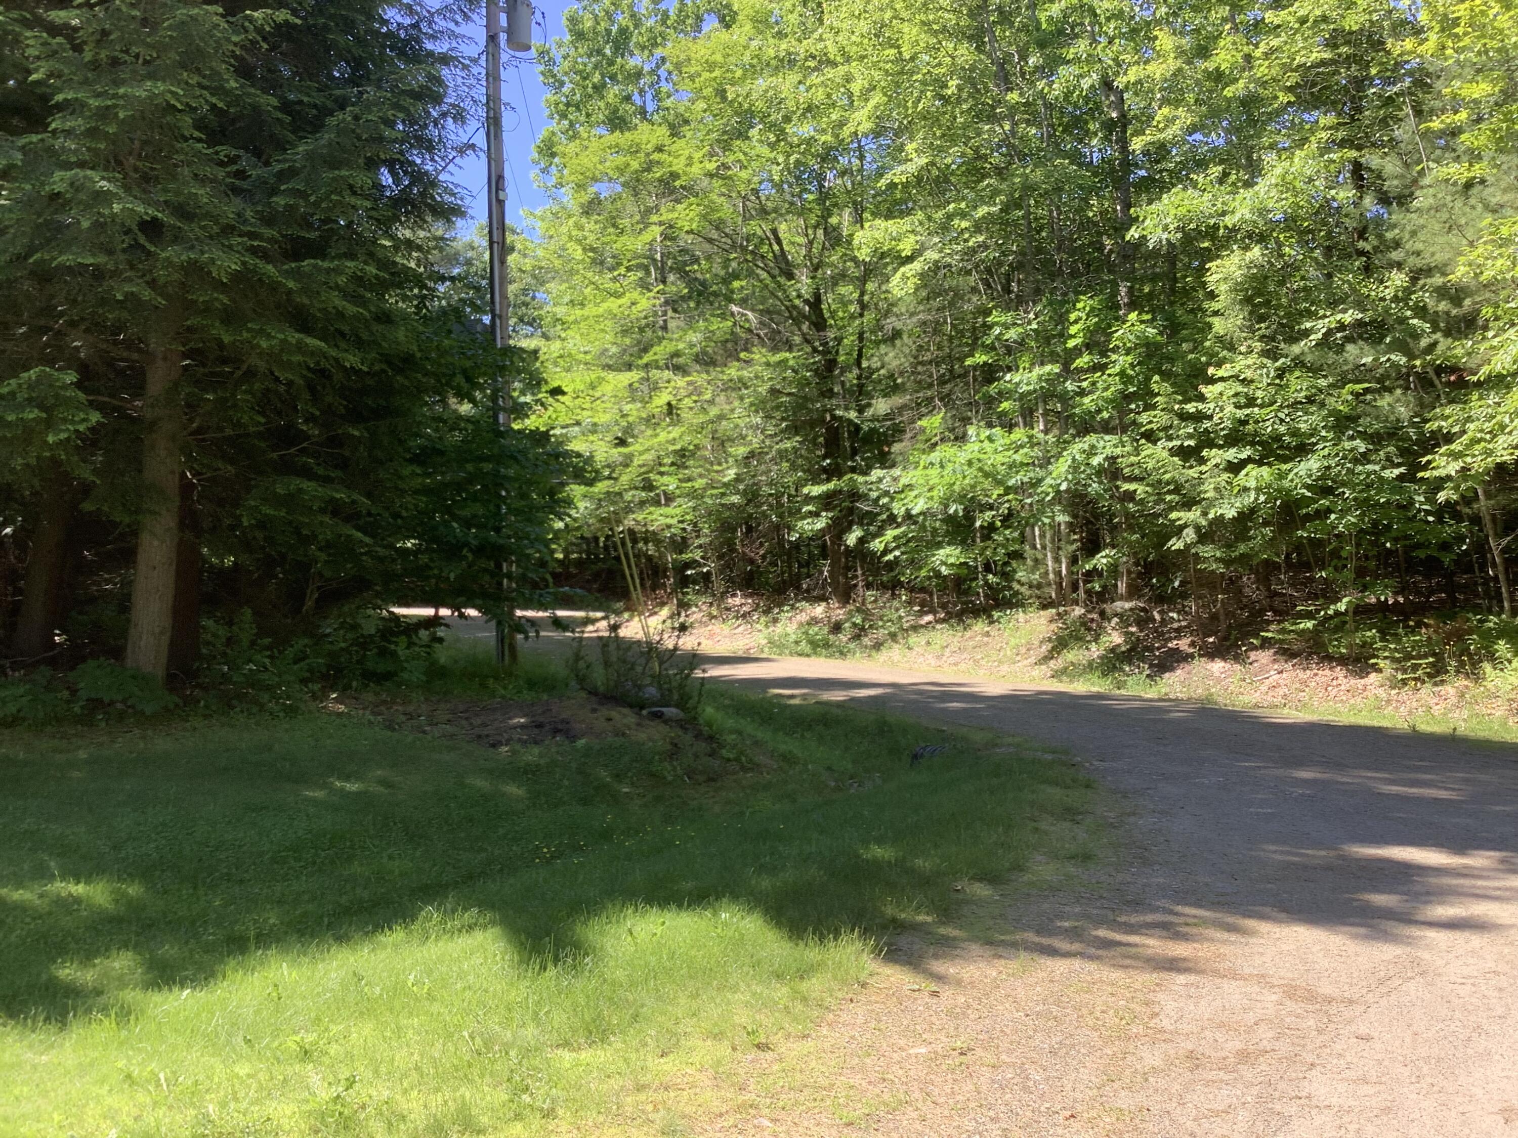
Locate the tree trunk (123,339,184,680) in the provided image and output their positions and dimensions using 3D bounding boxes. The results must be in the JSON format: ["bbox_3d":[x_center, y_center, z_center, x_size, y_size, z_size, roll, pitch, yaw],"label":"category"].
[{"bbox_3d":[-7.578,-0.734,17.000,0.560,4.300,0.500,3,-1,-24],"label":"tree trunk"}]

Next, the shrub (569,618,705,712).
[{"bbox_3d":[-1.297,1.018,14.500,1.400,1.020,1.200,-1,-1,-5],"label":"shrub"}]

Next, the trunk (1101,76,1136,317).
[{"bbox_3d":[5.815,-6.026,22.000,0.340,3.950,0.300,-4,-1,16],"label":"trunk"}]

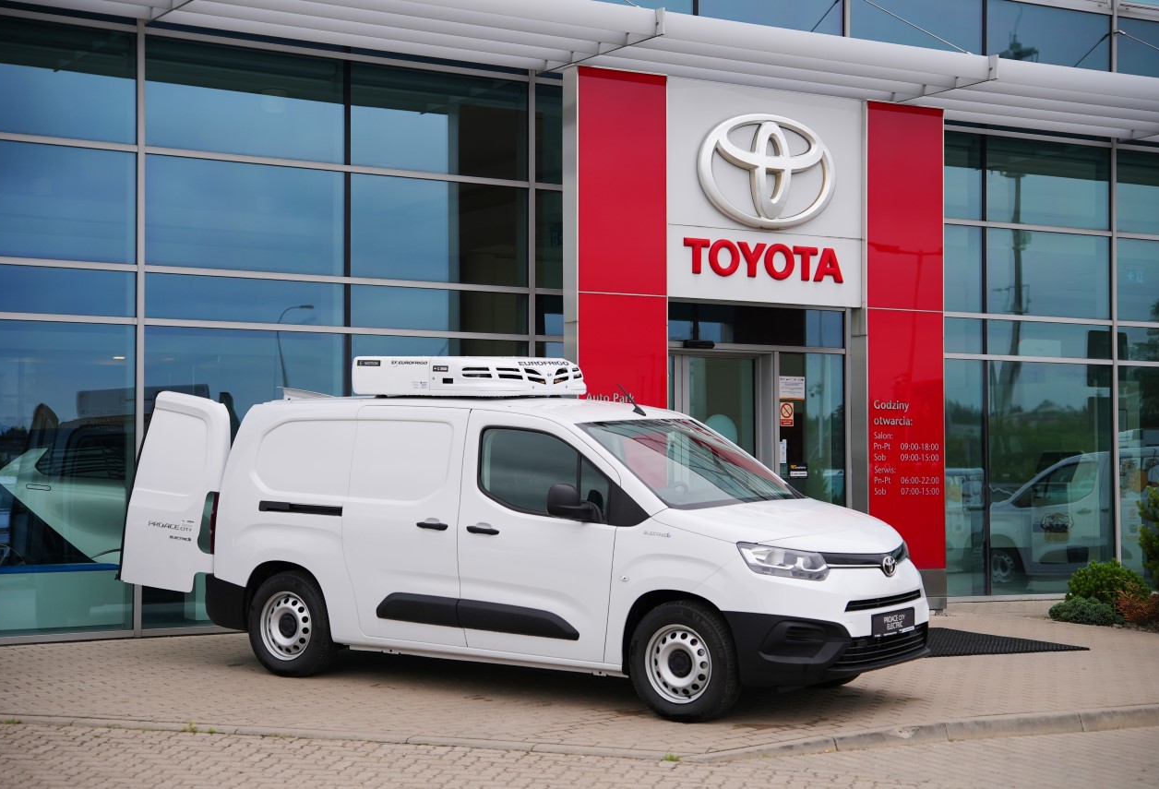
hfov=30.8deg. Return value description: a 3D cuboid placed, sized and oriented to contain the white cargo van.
[{"bbox_3d":[-0.434,0.798,13.623,5.442,2.060,1.970,1,-1,35],"label":"white cargo van"}]

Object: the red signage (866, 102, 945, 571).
[{"bbox_3d":[3.008,-0.533,19.763,0.927,4.325,0.200,1,-3,-32],"label":"red signage"}]

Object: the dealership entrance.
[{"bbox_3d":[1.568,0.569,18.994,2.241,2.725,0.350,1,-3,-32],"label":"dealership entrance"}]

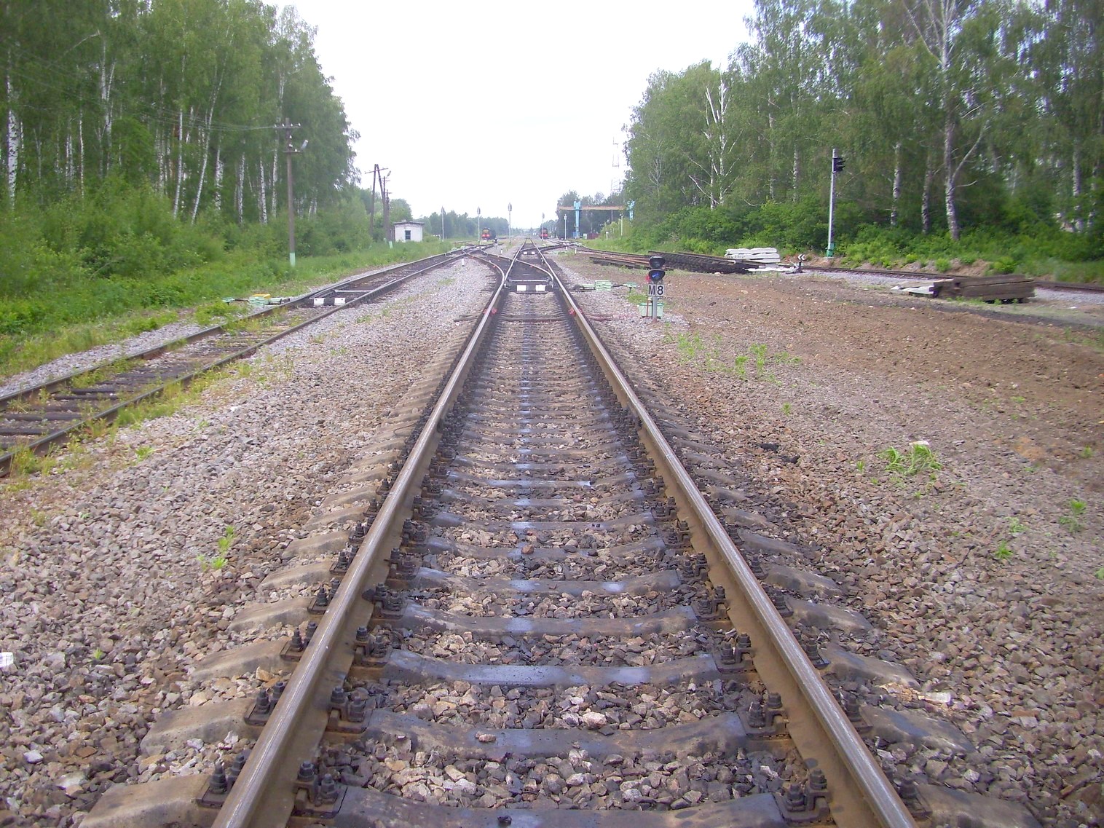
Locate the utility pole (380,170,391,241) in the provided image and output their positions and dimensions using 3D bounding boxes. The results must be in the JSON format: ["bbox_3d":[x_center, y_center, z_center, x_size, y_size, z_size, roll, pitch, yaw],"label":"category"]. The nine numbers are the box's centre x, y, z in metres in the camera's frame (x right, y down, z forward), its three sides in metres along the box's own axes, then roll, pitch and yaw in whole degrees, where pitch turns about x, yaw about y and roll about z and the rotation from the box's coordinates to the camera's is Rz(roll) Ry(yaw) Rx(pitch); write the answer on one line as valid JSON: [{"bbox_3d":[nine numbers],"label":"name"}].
[{"bbox_3d":[-17.495,-21.803,113.964,1.400,7.440,0.450,1,10,5],"label":"utility pole"}]

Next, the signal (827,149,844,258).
[{"bbox_3d":[14.648,-10.842,55.978,0.650,5.470,0.450,7,12,37],"label":"signal"}]

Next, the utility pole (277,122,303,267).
[{"bbox_3d":[-14.229,-11.859,58.850,1.450,7.740,0.400,1,10,5],"label":"utility pole"}]

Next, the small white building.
[{"bbox_3d":[-18.882,-23.970,143.005,4.100,2.930,3.800,-1,10,-5],"label":"small white building"}]

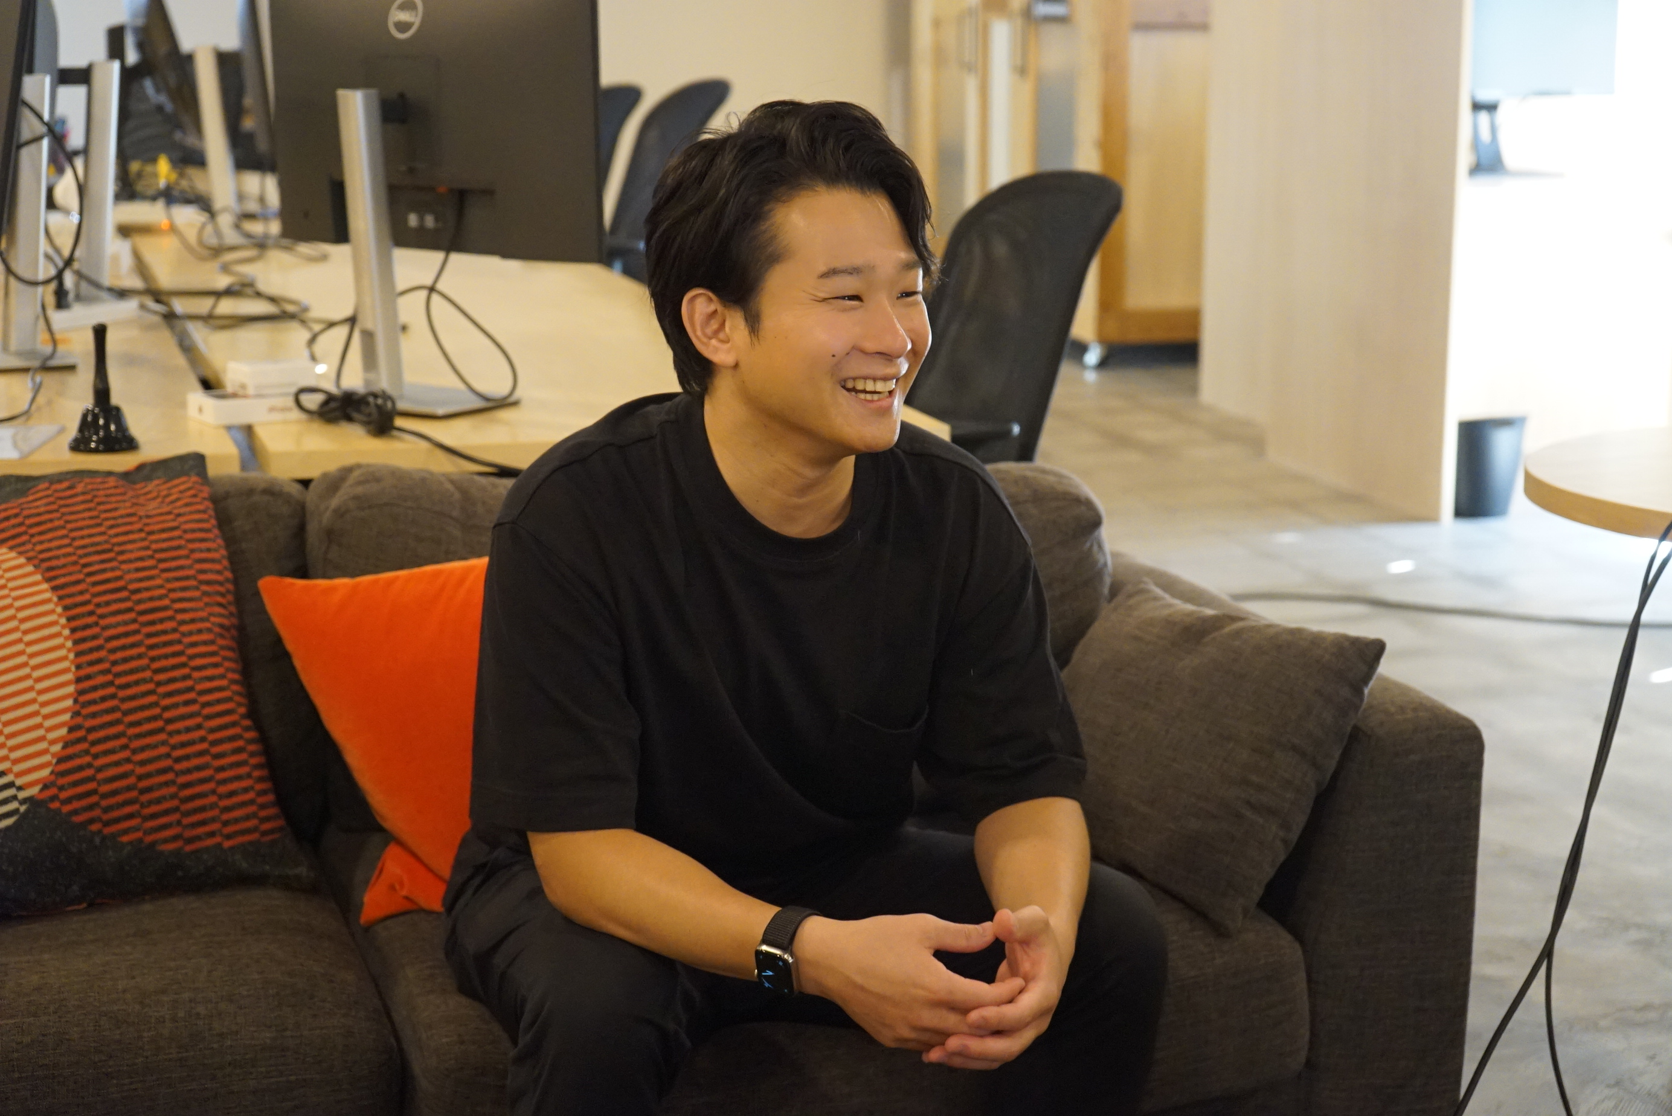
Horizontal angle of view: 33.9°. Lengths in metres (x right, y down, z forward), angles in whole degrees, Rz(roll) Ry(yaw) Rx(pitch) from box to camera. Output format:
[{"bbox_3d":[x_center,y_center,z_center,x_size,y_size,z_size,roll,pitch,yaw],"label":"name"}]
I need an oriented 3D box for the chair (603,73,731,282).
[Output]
[{"bbox_3d":[-0.557,-0.525,5.970,0.600,1.014,0.600,-4,13,-17],"label":"chair"}]

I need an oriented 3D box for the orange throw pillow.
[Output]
[{"bbox_3d":[-0.295,0.152,2.537,0.400,0.365,0.140,-10,-19,-19],"label":"orange throw pillow"}]

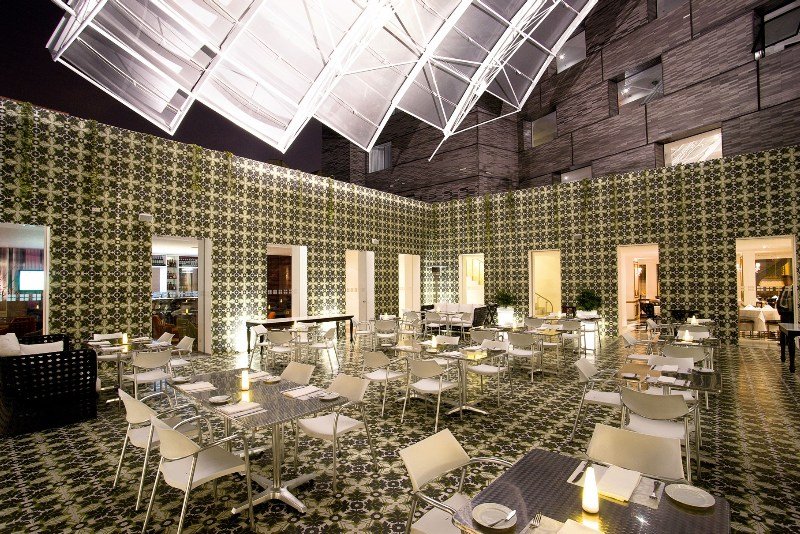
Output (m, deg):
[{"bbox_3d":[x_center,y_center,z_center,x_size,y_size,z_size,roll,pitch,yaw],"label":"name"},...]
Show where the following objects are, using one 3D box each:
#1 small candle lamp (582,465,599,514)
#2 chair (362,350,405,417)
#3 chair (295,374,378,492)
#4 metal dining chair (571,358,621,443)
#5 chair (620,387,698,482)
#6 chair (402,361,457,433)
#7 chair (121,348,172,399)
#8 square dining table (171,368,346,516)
[{"bbox_3d":[0.792,0.920,1.570,0.066,0.175,0.066,-2,-2,41],"label":"small candle lamp"},{"bbox_3d":[-0.208,1.449,4.955,0.545,0.785,0.525,-2,-3,44],"label":"chair"},{"bbox_3d":[-0.557,1.394,3.300,0.545,0.785,0.525,-2,-3,43],"label":"chair"},{"bbox_3d":[2.173,1.423,4.012,0.525,0.785,0.545,-1,-2,40],"label":"metal dining chair"},{"bbox_3d":[2.223,1.398,3.239,0.545,0.785,0.525,-2,-3,43],"label":"chair"},{"bbox_3d":[0.368,1.434,4.465,0.545,0.785,0.525,-1,-2,41],"label":"chair"},{"bbox_3d":[-3.217,1.439,4.840,0.525,0.785,0.545,-1,-2,41],"label":"chair"},{"bbox_3d":[-1.304,1.420,3.224,1.673,0.726,0.790,-2,-2,41],"label":"square dining table"}]

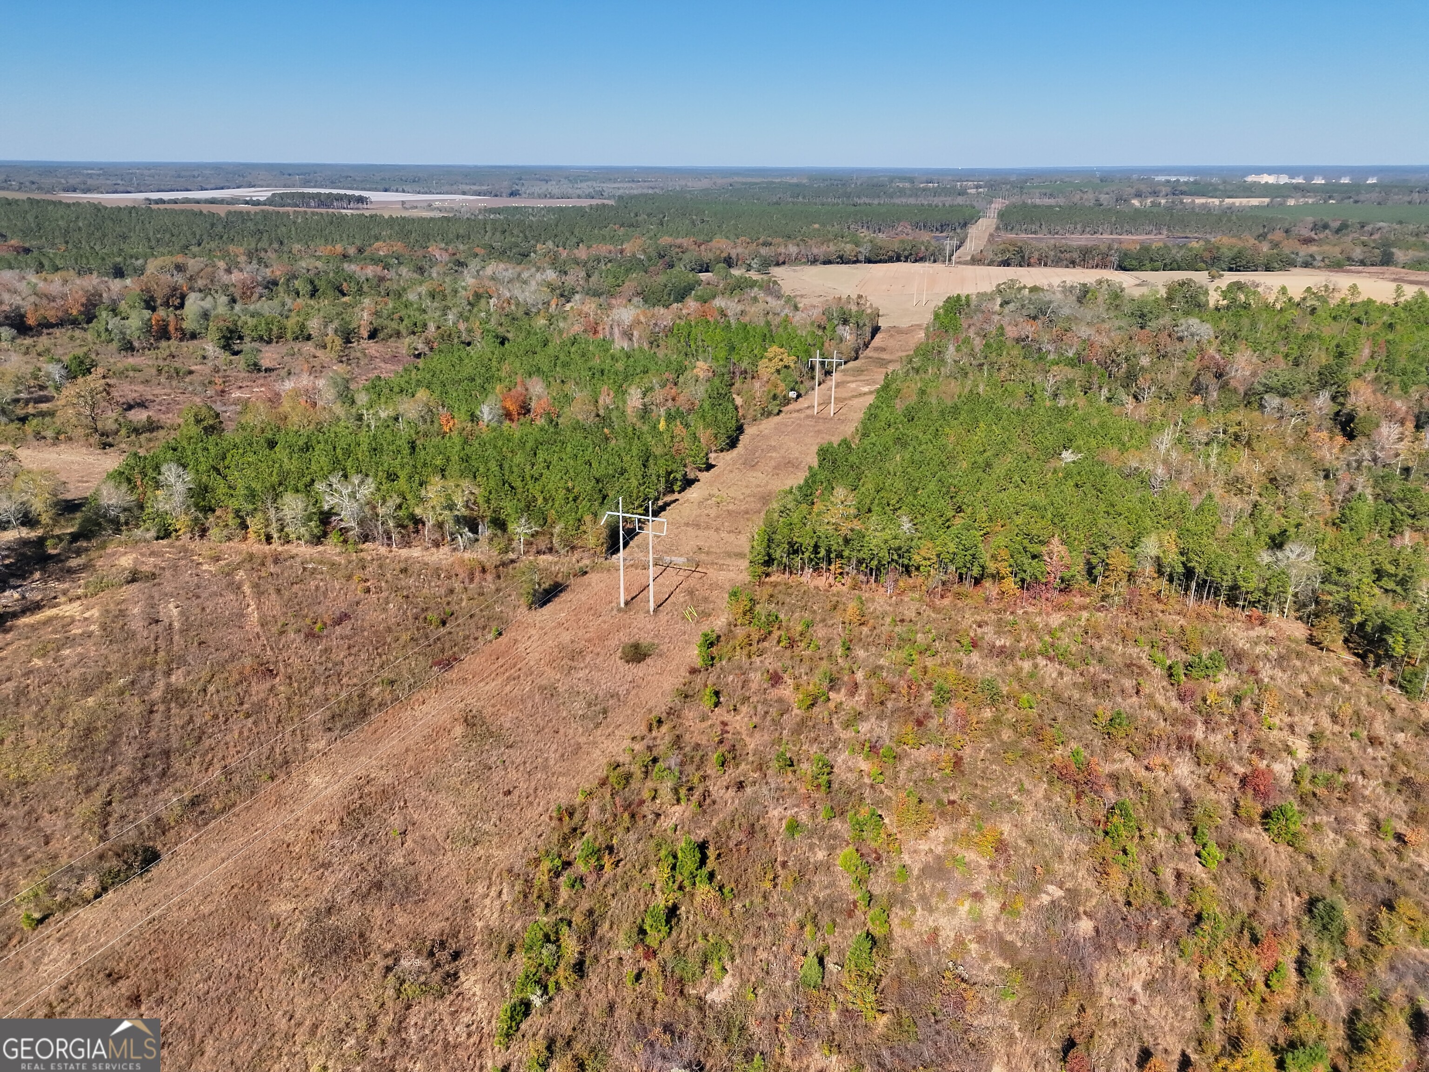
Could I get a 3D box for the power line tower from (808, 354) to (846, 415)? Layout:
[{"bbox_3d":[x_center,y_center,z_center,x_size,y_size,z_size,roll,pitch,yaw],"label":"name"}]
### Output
[{"bbox_3d":[38.213,-52.241,339.964,12.000,22.580,0.800,6,22,16],"label":"power line tower"}]

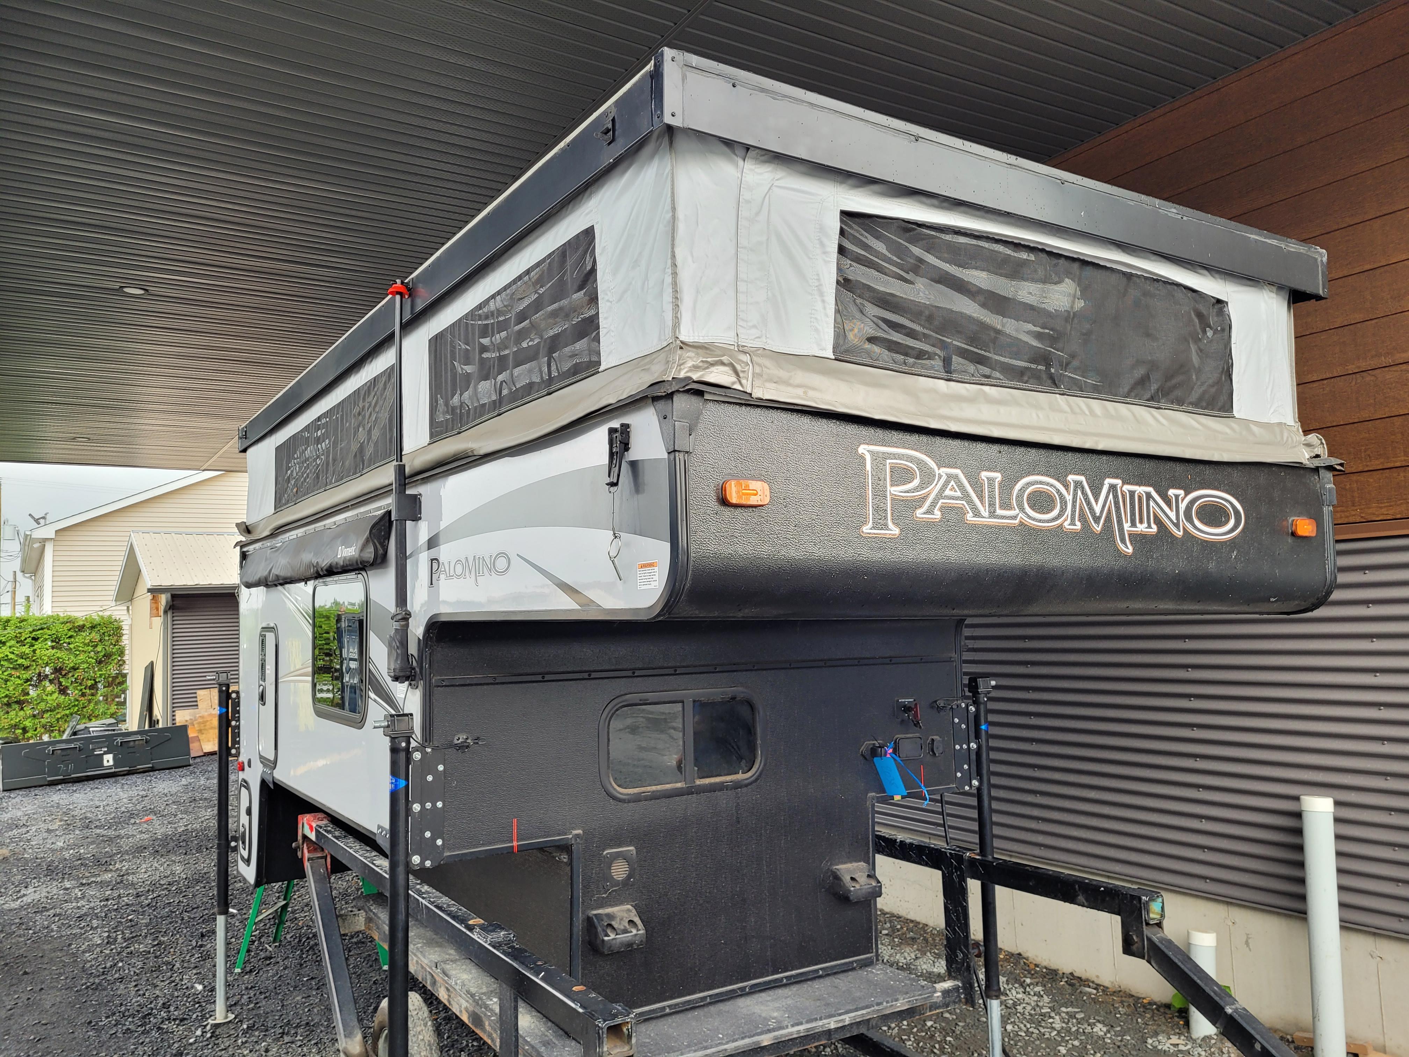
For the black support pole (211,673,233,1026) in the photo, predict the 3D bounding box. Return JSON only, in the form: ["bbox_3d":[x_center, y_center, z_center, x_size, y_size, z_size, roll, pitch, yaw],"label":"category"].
[{"bbox_3d":[-2.440,1.599,5.360,0.125,1.725,0.125,2,-5,-32],"label":"black support pole"}]

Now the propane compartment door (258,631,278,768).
[{"bbox_3d":[-1.934,0.729,4.681,0.030,0.600,0.450,2,-6,-32],"label":"propane compartment door"}]

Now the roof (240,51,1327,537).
[{"bbox_3d":[-0.344,-0.345,4.218,2.130,0.620,4.420,2,-5,-32],"label":"roof"}]

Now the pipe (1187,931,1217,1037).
[{"bbox_3d":[2.294,2.096,4.870,0.113,0.467,0.113,-1,-4,0],"label":"pipe"}]

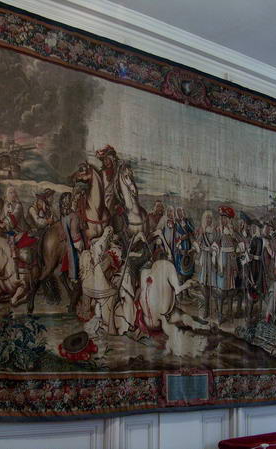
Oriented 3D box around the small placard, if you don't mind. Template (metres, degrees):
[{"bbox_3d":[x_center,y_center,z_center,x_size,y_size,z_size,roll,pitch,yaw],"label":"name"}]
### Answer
[{"bbox_3d":[0.536,1.703,6.673,0.689,0.341,0.030,8,-12,-36],"label":"small placard"}]

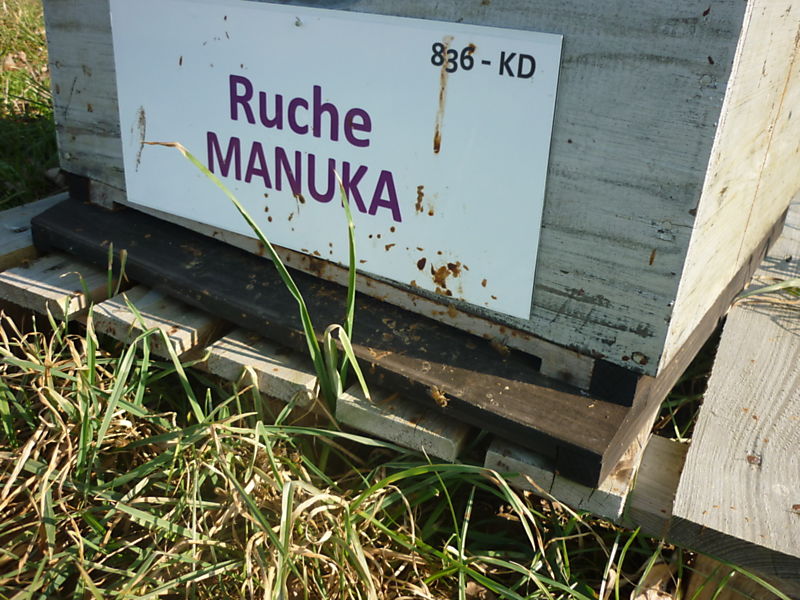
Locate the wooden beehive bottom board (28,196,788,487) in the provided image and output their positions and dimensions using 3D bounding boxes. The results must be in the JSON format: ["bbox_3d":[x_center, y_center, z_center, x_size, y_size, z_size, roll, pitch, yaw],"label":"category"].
[{"bbox_3d":[0.056,-0.079,0.685,0.467,0.052,0.533,19,28,29],"label":"wooden beehive bottom board"}]

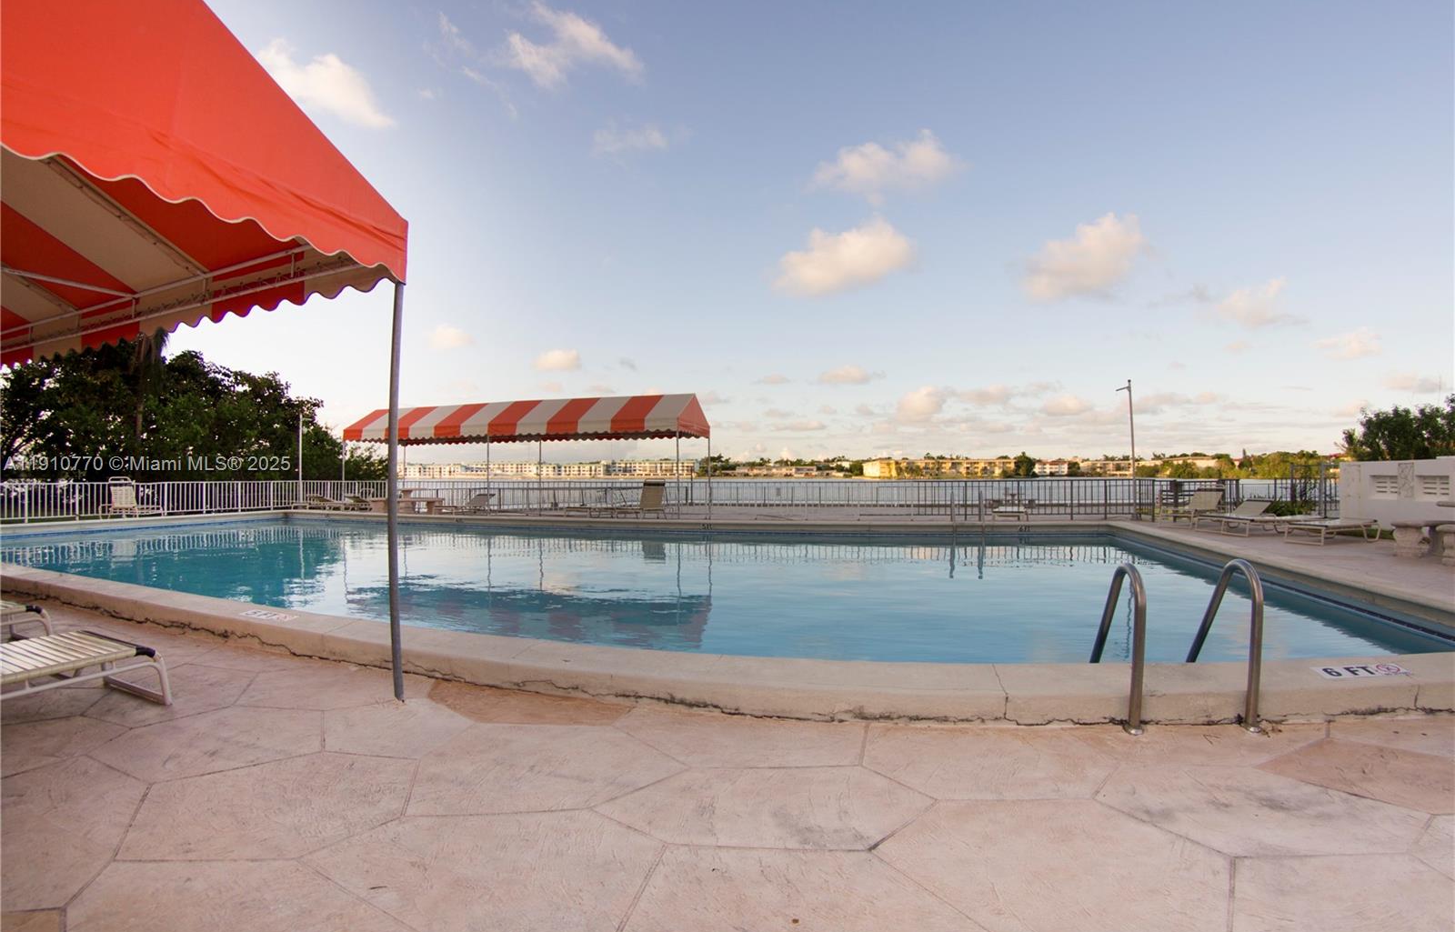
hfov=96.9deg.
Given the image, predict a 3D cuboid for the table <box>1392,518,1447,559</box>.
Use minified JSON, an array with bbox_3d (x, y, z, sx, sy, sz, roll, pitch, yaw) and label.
[{"bbox_3d":[9.300,0.960,8.600,0.850,0.480,0.450,0,-1,-18],"label":"table"}]

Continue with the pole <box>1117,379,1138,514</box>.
[{"bbox_3d":[9.420,-0.370,15.200,0.500,3.350,0.200,0,-1,-32],"label":"pole"}]

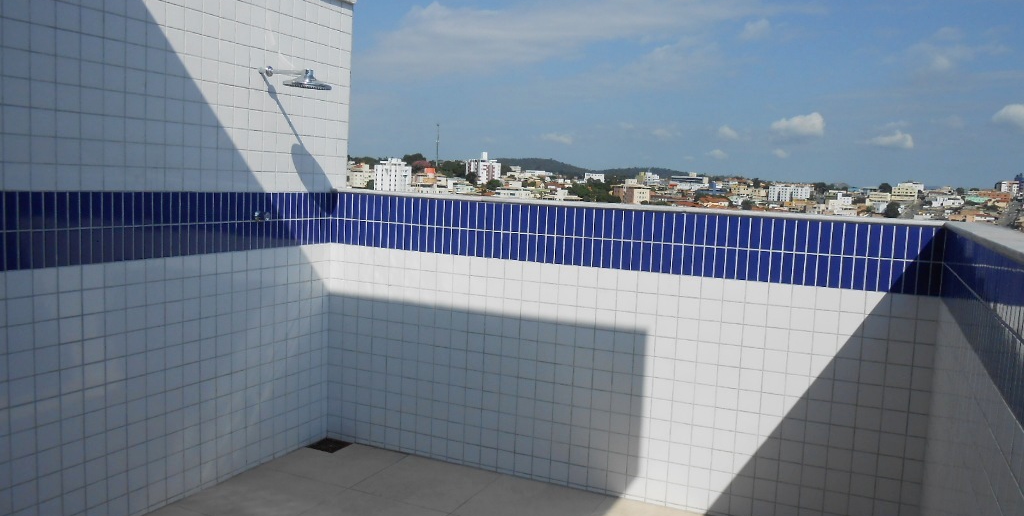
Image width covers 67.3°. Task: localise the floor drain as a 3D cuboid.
[{"bbox_3d":[-1.095,1.132,4.628,0.200,0.012,0.200,5,6,24],"label":"floor drain"}]

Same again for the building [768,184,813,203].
[{"bbox_3d":[267.582,-62.261,740.756,41.000,17.000,13.000,4,5,19],"label":"building"}]

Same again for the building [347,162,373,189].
[{"bbox_3d":[-107.499,-57.600,540.845,19.000,19.000,15.000,1,5,-21],"label":"building"}]

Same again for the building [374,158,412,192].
[{"bbox_3d":[-69.827,-47.272,450.978,22.000,22.000,16.000,2,5,-9],"label":"building"}]

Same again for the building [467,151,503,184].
[{"bbox_3d":[-20.896,-66.746,571.023,20.000,23.000,18.000,-1,6,-32],"label":"building"}]

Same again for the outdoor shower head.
[{"bbox_3d":[-1.113,-0.903,3.901,0.433,0.147,0.238,5,6,24],"label":"outdoor shower head"}]

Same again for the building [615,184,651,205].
[{"bbox_3d":[77.352,-40.320,500.667,14.000,15.000,19.000,0,6,-29],"label":"building"}]

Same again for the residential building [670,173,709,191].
[{"bbox_3d":[195.745,-85.041,850.845,41.000,19.000,18.000,3,5,8],"label":"residential building"}]

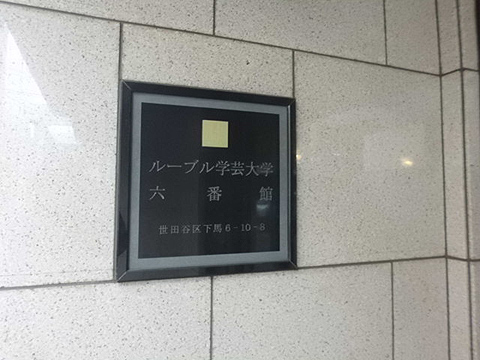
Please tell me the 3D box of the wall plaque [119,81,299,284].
[{"bbox_3d":[-0.063,0.004,0.940,0.478,0.481,0.025,1,-4,-21],"label":"wall plaque"}]

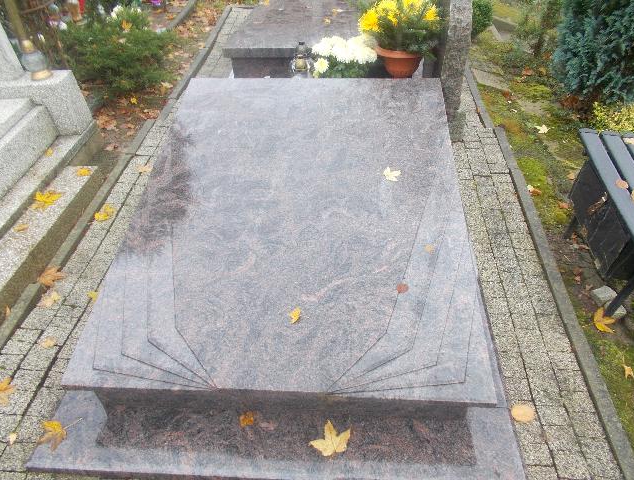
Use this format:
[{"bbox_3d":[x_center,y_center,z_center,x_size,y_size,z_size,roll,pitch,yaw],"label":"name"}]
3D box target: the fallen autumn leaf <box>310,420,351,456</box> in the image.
[{"bbox_3d":[0.042,0.600,1.465,0.134,0.015,0.111,-8,43,-6],"label":"fallen autumn leaf"}]

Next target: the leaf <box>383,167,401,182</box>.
[{"bbox_3d":[0.307,-0.267,1.957,0.074,0.015,0.078,1,52,5],"label":"leaf"}]

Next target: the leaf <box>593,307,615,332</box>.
[{"bbox_3d":[1.074,0.300,1.796,0.082,0.030,0.115,-1,43,2],"label":"leaf"}]

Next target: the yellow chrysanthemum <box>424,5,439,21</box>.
[{"bbox_3d":[0.557,-1.107,2.339,0.080,0.075,0.080,1,43,4],"label":"yellow chrysanthemum"}]

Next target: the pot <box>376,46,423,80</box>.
[{"bbox_3d":[0.428,-0.911,2.531,0.250,0.170,0.250,1,43,4],"label":"pot"}]

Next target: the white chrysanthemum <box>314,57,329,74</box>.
[{"bbox_3d":[0.026,-0.995,2.740,0.088,0.075,0.085,1,42,5],"label":"white chrysanthemum"}]

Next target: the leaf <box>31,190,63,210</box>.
[{"bbox_3d":[-1.314,-0.193,2.344,0.135,0.030,0.115,-23,45,-20],"label":"leaf"}]

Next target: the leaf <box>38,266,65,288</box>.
[{"bbox_3d":[-1.128,0.159,2.042,0.112,0.035,0.095,-23,45,-20],"label":"leaf"}]

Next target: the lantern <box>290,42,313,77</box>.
[{"bbox_3d":[-0.082,-0.940,2.548,0.118,0.230,0.118,1,43,4],"label":"lantern"}]

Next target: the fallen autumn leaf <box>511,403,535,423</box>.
[{"bbox_3d":[0.669,0.559,1.557,0.076,0.012,0.064,15,45,20],"label":"fallen autumn leaf"}]

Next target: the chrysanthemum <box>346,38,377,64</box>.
[{"bbox_3d":[0.229,-0.968,2.468,0.160,0.120,0.150,1,43,4],"label":"chrysanthemum"}]

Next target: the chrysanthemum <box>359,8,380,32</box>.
[{"bbox_3d":[0.255,-1.066,2.335,0.100,0.105,0.100,1,43,4],"label":"chrysanthemum"}]

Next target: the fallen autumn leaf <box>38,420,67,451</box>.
[{"bbox_3d":[-0.817,0.604,1.486,0.085,0.028,0.085,-31,48,-27],"label":"fallen autumn leaf"}]

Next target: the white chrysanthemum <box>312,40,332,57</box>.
[{"bbox_3d":[0.026,-1.115,2.800,0.108,0.080,0.100,1,42,5],"label":"white chrysanthemum"}]

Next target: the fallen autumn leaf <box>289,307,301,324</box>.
[{"bbox_3d":[-0.071,0.237,1.534,0.033,0.015,0.065,14,53,14],"label":"fallen autumn leaf"}]

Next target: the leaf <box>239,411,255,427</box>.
[{"bbox_3d":[-0.217,0.558,1.502,0.044,0.022,0.042,1,42,5],"label":"leaf"}]

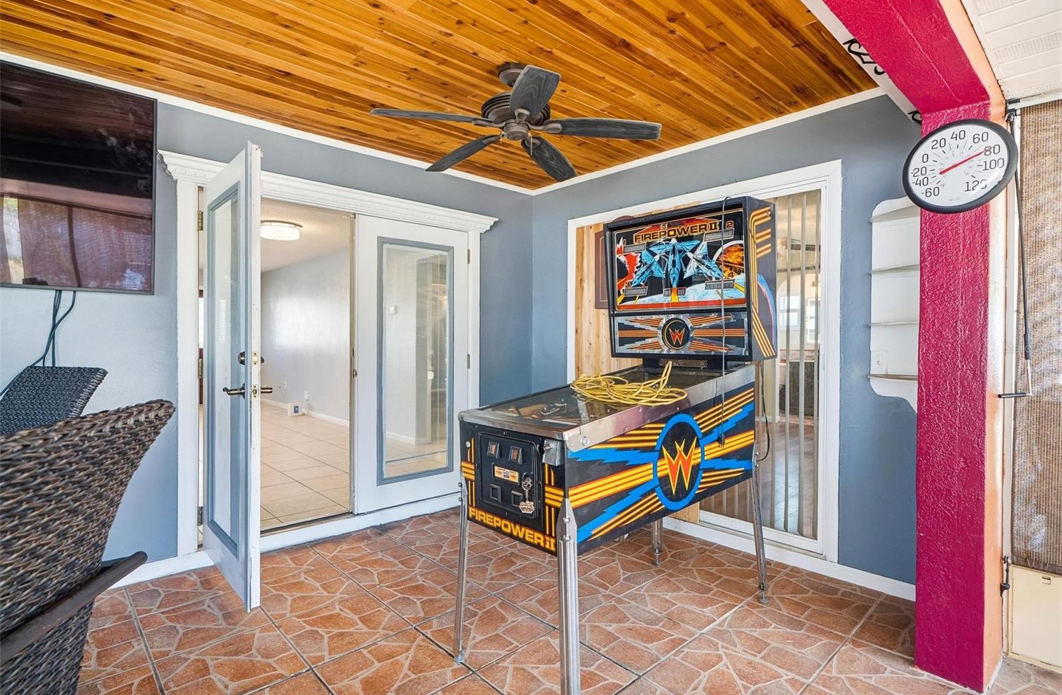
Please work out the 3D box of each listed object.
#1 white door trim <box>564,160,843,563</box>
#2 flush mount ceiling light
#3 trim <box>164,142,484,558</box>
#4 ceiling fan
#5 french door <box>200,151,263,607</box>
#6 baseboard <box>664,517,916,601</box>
[{"bbox_3d":[0.967,0.071,3.519,0.050,2.146,1.945,0,1,-44],"label":"white door trim"},{"bbox_3d":[-2.770,-1.278,5.850,0.450,0.125,0.450,0,0,-41],"label":"flush mount ceiling light"},{"bbox_3d":[-1.114,0.053,3.505,2.220,2.150,0.110,0,0,-41],"label":"trim"},{"bbox_3d":[-0.074,-1.140,2.513,1.300,0.370,1.300,0,0,-43],"label":"ceiling fan"},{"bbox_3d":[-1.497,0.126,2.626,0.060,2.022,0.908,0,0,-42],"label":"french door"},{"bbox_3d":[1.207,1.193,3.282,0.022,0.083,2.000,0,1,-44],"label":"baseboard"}]

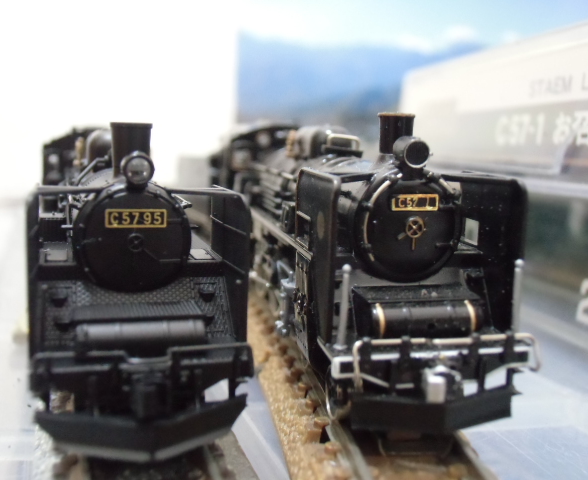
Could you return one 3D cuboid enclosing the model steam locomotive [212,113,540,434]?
[{"bbox_3d":[-0.002,-0.006,0.118,0.019,0.028,0.139,0,9,-11],"label":"model steam locomotive"}]

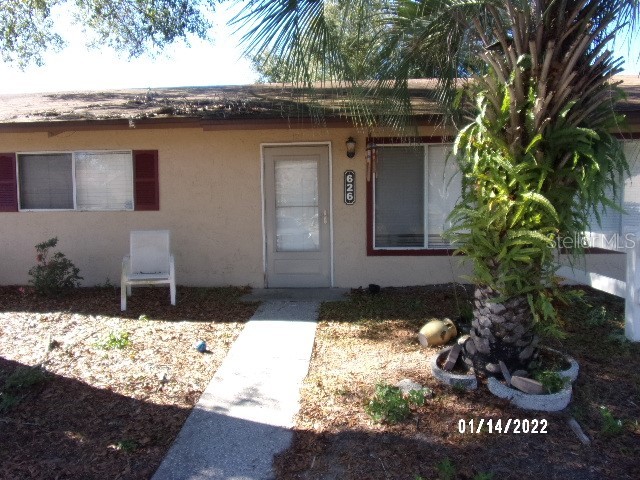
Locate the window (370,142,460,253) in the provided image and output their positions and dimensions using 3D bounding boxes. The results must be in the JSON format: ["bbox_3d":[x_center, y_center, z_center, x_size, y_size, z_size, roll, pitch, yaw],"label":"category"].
[{"bbox_3d":[1.464,-0.620,6.402,1.458,1.566,0.100,-1,4,3],"label":"window"}]

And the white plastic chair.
[{"bbox_3d":[-2.366,0.393,6.120,0.660,0.970,0.680,-2,4,-17],"label":"white plastic chair"}]

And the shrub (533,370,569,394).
[{"bbox_3d":[2.052,1.277,3.950,0.290,0.220,0.270,-1,4,3],"label":"shrub"}]

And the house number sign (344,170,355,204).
[{"bbox_3d":[0.436,-0.756,6.423,0.155,0.497,0.030,-1,4,3],"label":"house number sign"}]

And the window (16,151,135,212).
[{"bbox_3d":[-3.632,-0.875,6.611,1.780,0.895,0.100,-1,4,3],"label":"window"}]

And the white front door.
[{"bbox_3d":[-0.333,-0.359,6.499,1.051,2.106,0.090,-1,4,3],"label":"white front door"}]

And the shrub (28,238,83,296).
[{"bbox_3d":[-3.827,0.398,6.420,0.680,0.800,0.580,-1,4,3],"label":"shrub"}]

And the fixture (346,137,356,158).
[{"bbox_3d":[0.447,-1.310,6.301,0.142,0.302,0.190,-1,4,3],"label":"fixture"}]

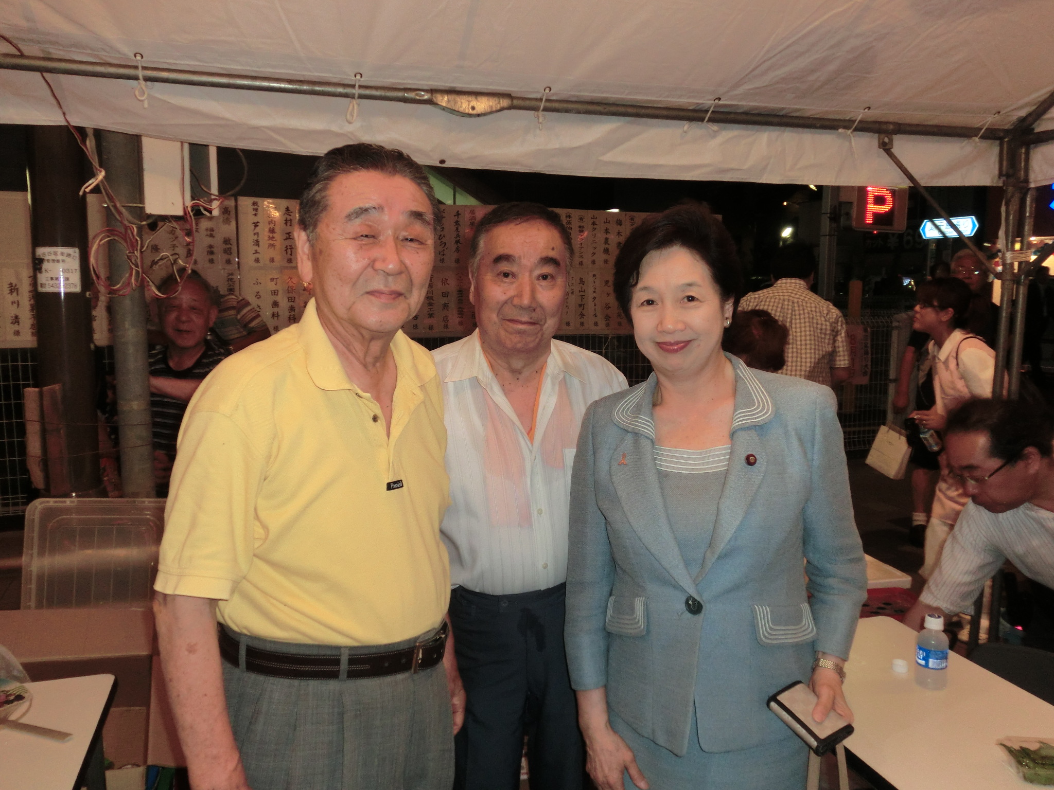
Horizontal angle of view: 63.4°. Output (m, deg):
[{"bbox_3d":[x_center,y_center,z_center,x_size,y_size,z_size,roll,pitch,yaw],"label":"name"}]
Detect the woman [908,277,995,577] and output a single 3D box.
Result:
[{"bbox_3d":[1.998,0.213,4.019,0.500,1.525,0.460,2,7,13],"label":"woman"}]

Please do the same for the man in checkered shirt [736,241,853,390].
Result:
[{"bbox_3d":[1.135,0.169,3.757,0.520,1.662,0.340,3,7,22],"label":"man in checkered shirt"}]

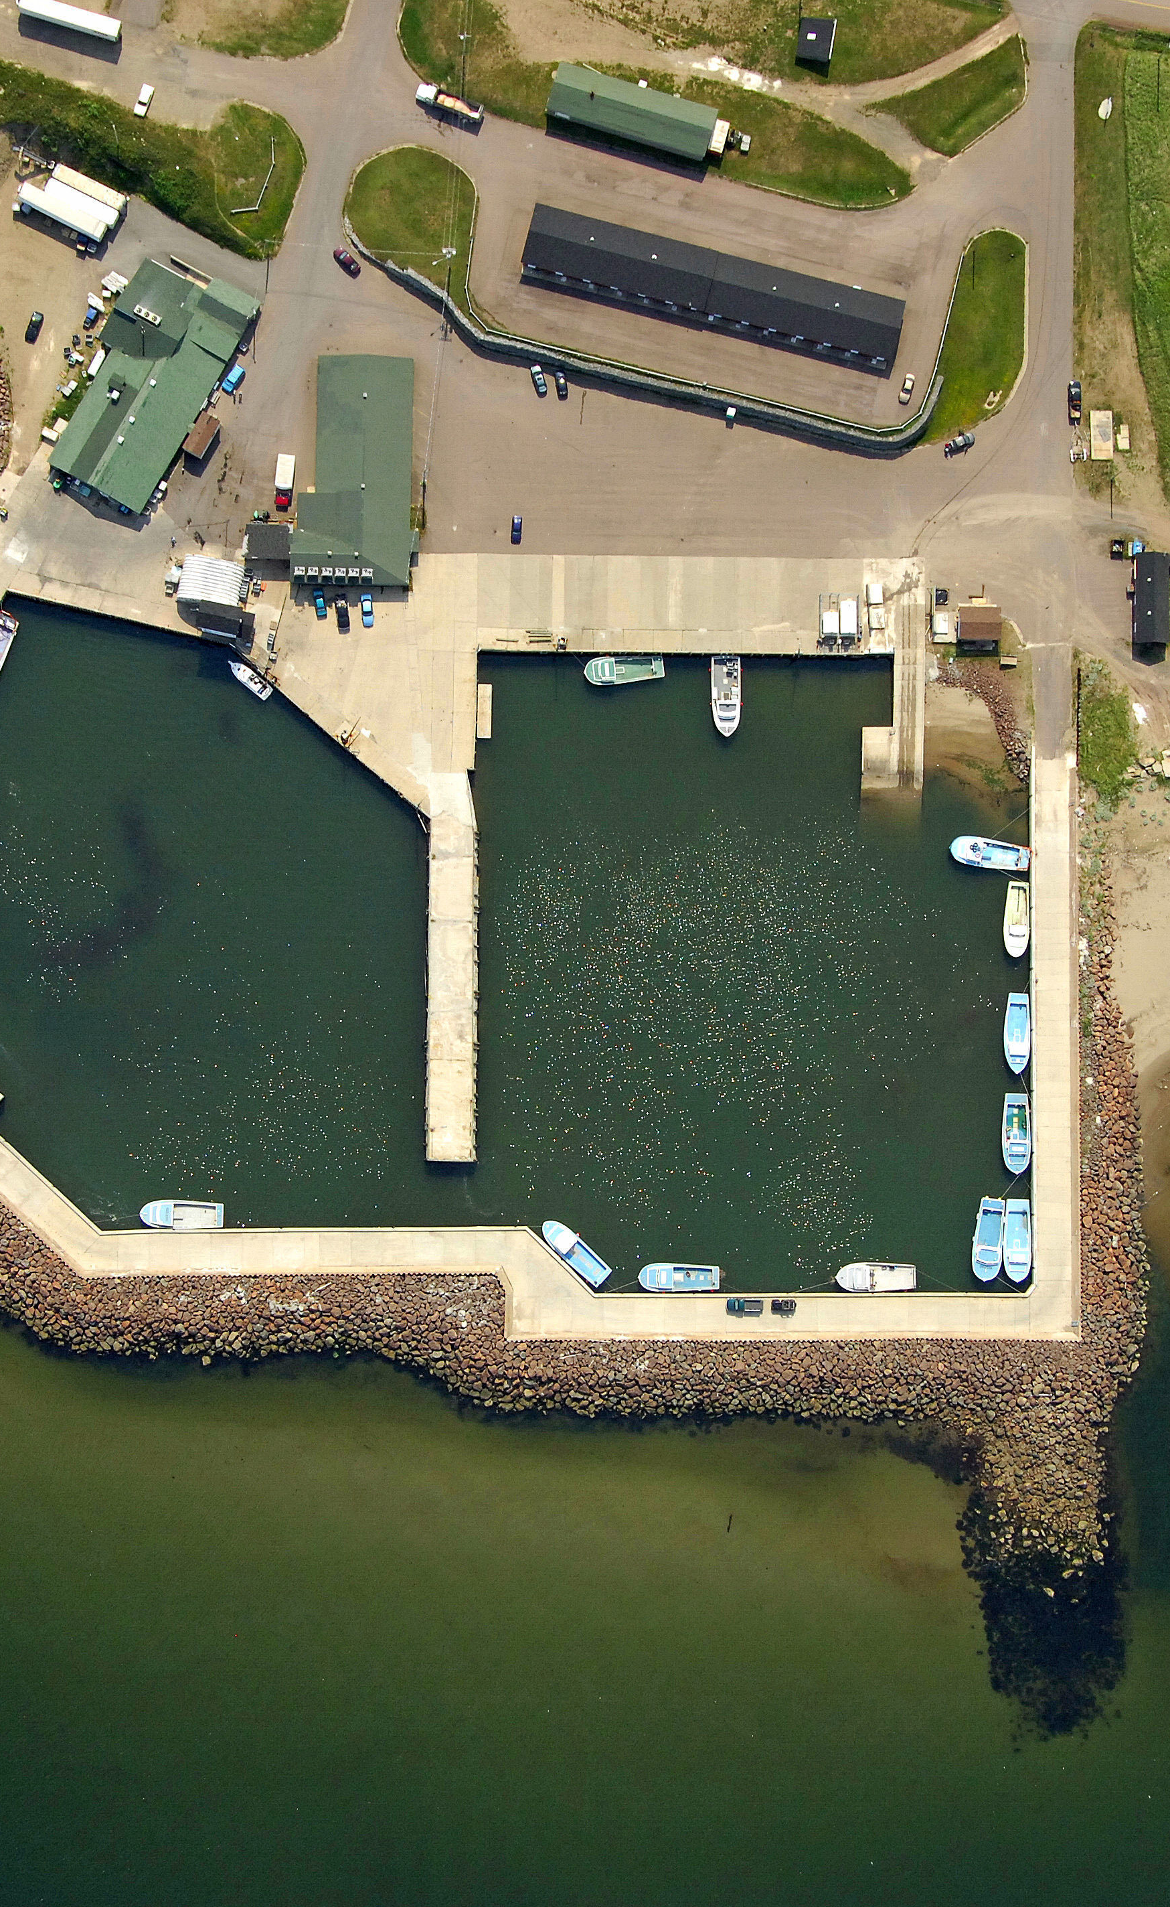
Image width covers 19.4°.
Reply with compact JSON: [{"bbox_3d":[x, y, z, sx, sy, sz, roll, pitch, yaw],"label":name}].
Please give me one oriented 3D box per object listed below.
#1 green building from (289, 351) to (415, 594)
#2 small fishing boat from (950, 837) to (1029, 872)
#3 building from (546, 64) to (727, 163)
[{"bbox_3d":[-36.860,-76.640,545.830,18.800,6.200,36.500,2,89,0],"label":"green building"},{"bbox_3d":[65.130,-15.960,550.040,12.900,3.900,4.800,8,89,0],"label":"small fishing boat"},{"bbox_3d":[7.760,-134.250,546.350,26.000,5.600,7.900,17,89,0],"label":"building"}]

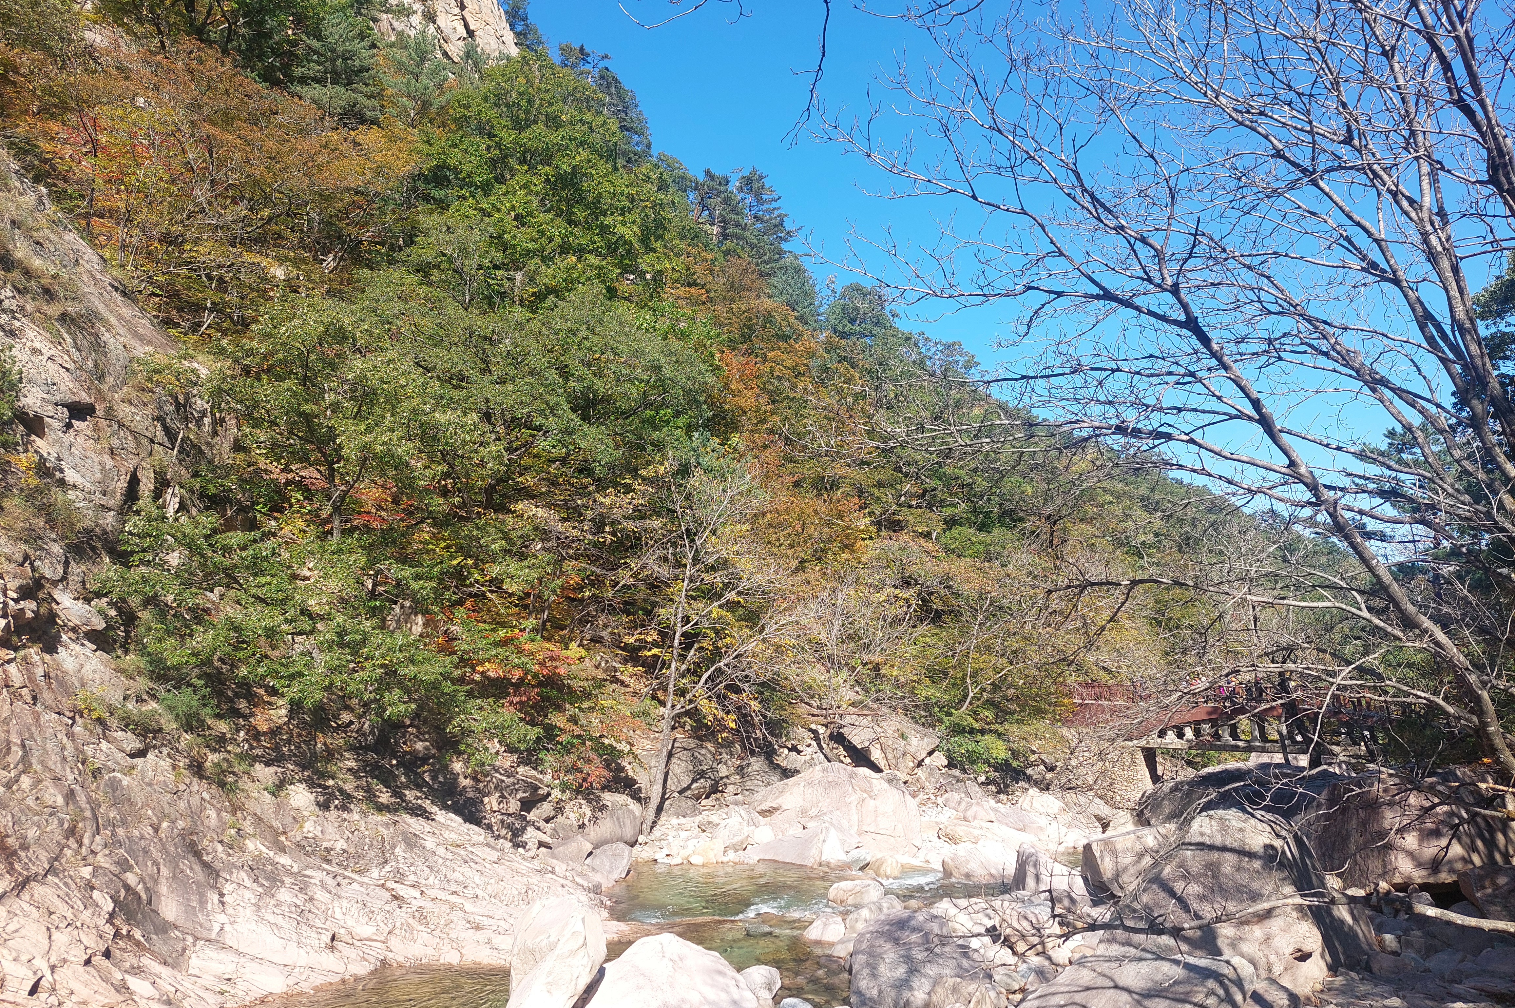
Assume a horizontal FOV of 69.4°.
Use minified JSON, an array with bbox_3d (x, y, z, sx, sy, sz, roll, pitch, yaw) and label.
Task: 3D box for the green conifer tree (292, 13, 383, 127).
[{"bbox_3d":[-27.266,-27.948,70.958,5.910,8.530,5.620,0,-10,0],"label":"green conifer tree"}]

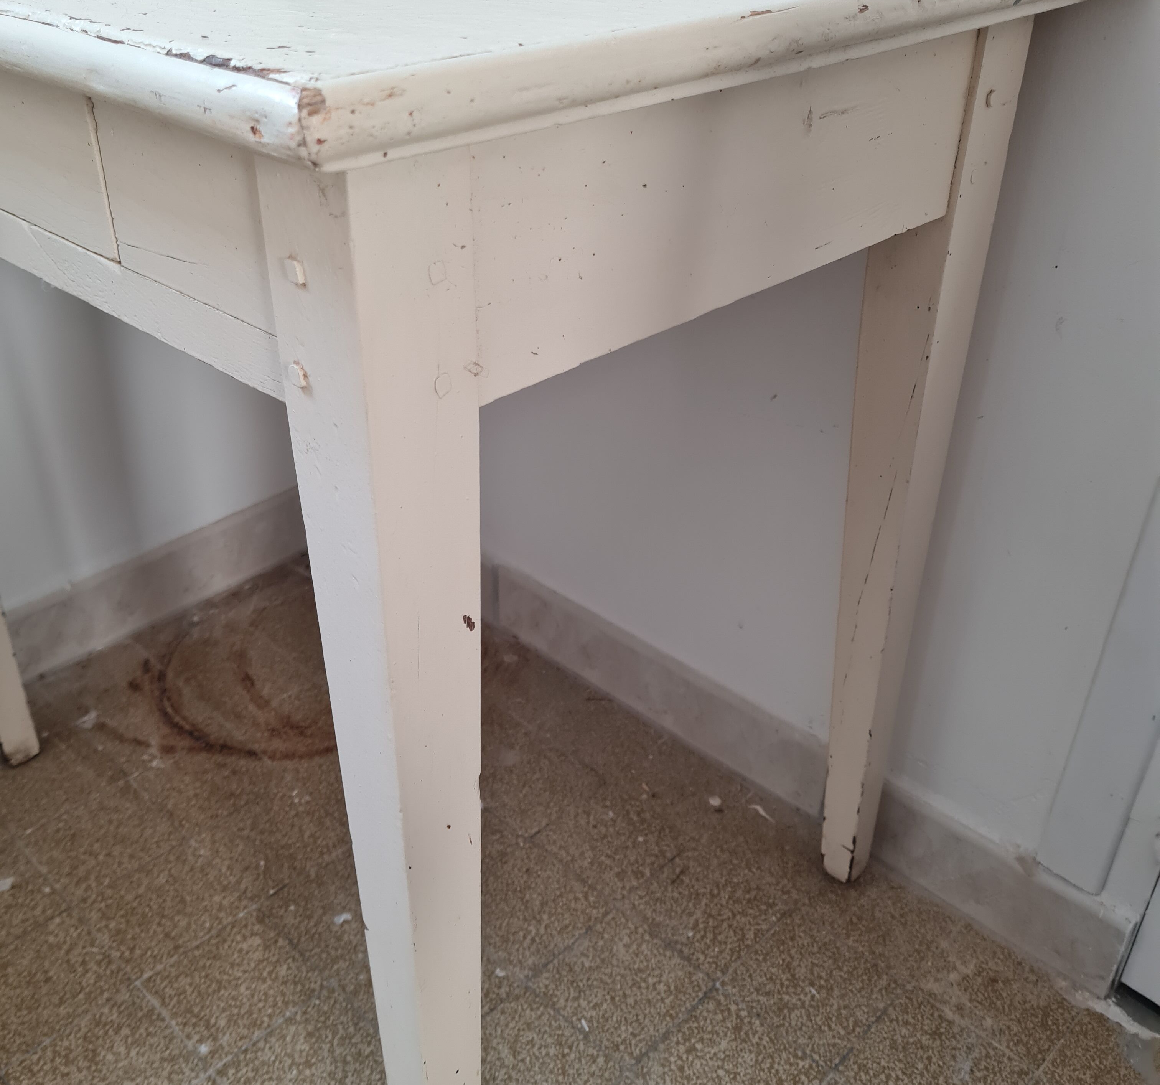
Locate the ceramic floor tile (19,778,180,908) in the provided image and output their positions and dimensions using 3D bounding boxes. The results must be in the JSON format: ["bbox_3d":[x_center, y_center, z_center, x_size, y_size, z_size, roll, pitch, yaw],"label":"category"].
[{"bbox_3d":[-0.410,0.257,1.008,0.102,0.010,0.102,29,42,36],"label":"ceramic floor tile"}]

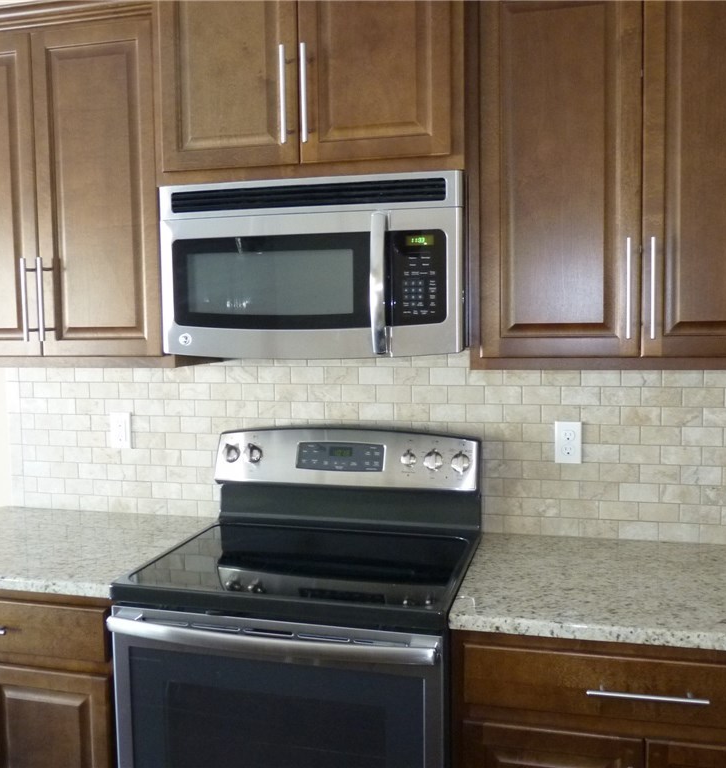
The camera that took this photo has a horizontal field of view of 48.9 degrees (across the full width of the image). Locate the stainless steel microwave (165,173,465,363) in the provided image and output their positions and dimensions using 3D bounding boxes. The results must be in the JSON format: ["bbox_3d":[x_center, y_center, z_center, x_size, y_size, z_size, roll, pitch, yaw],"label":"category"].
[{"bbox_3d":[-0.098,-0.289,2.068,0.758,0.423,0.406,1,5,14],"label":"stainless steel microwave"}]

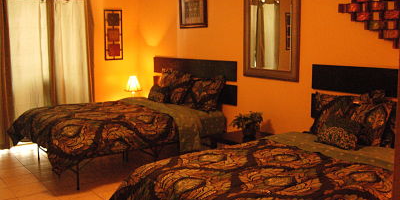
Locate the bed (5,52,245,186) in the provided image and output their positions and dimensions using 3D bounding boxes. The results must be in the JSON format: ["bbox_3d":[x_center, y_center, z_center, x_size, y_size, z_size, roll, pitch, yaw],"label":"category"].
[{"bbox_3d":[-0.969,0.152,5.096,2.070,1.222,1.905,-6,10,-36],"label":"bed"}]

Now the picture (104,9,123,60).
[{"bbox_3d":[-1.328,-0.995,6.447,0.281,0.776,0.027,-6,10,-36],"label":"picture"}]

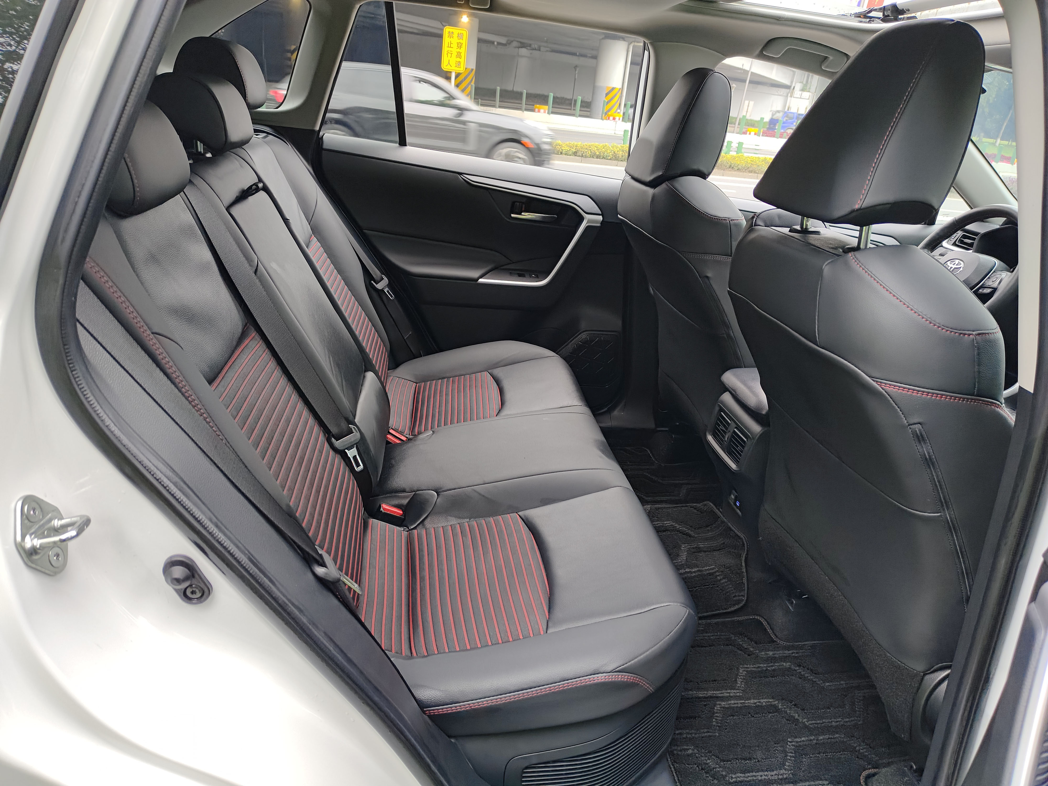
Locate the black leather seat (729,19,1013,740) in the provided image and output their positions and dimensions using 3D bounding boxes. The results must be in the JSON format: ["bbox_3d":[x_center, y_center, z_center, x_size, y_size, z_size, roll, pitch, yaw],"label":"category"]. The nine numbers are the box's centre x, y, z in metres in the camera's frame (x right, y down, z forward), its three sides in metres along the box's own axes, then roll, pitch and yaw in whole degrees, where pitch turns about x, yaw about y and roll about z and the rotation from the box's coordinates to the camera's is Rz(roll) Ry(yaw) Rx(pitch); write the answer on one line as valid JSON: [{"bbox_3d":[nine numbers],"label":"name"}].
[{"bbox_3d":[0.716,0.038,1.132,0.800,1.050,0.520,3,23,-9],"label":"black leather seat"}]

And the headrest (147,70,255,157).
[{"bbox_3d":[-0.524,-0.448,1.145,0.120,0.115,0.250,-9,24,-4],"label":"headrest"}]

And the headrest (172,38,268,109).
[{"bbox_3d":[-0.602,-0.634,1.432,0.130,0.125,0.270,-9,24,-4],"label":"headrest"}]

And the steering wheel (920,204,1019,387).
[{"bbox_3d":[1.123,-0.306,1.853,0.110,0.370,0.370,27,17,-18],"label":"steering wheel"}]

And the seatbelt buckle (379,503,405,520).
[{"bbox_3d":[-0.230,0.208,1.275,0.045,0.032,0.025,20,26,29],"label":"seatbelt buckle"}]

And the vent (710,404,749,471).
[{"bbox_3d":[0.434,0.090,1.503,0.035,0.083,0.160,16,20,-14],"label":"vent"}]

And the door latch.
[{"bbox_3d":[-0.342,0.103,0.525,0.040,0.055,0.046,-14,12,28],"label":"door latch"}]

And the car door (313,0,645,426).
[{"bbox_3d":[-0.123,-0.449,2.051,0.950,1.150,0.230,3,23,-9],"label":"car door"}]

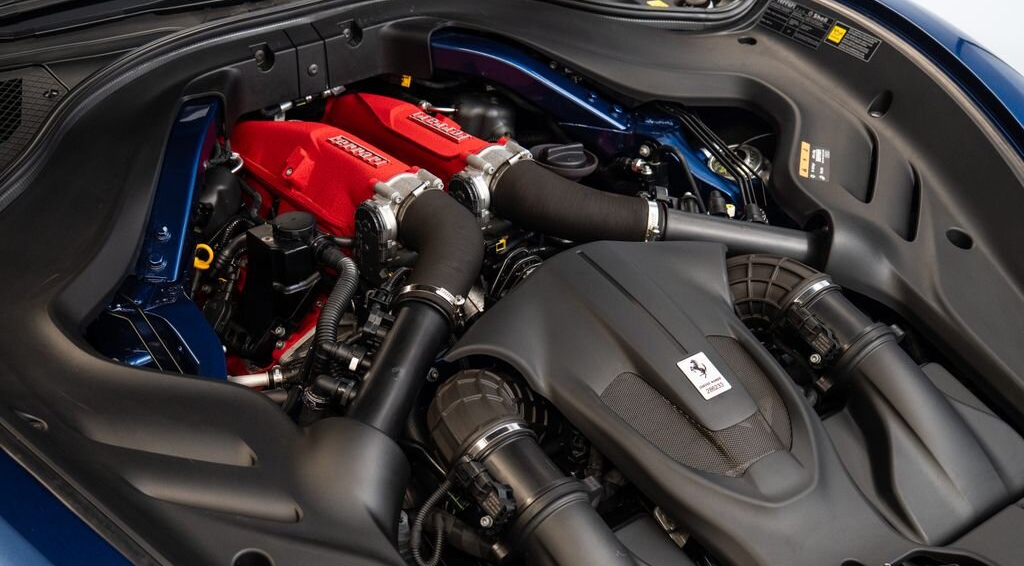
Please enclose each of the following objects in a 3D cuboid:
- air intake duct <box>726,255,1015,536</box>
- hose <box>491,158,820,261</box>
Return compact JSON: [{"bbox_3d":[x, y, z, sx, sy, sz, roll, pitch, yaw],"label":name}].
[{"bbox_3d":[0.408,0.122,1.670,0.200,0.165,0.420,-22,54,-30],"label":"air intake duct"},{"bbox_3d":[0.179,-0.087,1.852,0.440,0.085,0.120,11,37,12],"label":"hose"}]

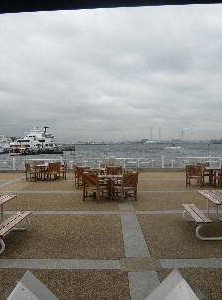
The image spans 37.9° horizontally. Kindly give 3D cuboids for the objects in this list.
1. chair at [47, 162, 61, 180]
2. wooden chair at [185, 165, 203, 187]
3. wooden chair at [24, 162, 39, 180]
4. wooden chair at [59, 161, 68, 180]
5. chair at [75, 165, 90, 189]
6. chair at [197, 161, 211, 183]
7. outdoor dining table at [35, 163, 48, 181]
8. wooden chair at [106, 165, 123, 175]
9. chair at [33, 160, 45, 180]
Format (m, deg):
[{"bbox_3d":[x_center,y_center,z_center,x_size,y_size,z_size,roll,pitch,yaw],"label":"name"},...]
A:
[{"bbox_3d":[-2.800,1.034,15.220,0.620,0.880,0.600,-1,1,-37],"label":"chair"},{"bbox_3d":[3.440,1.060,13.130,0.620,0.880,0.600,0,1,26],"label":"wooden chair"},{"bbox_3d":[-3.580,1.038,15.100,0.600,0.880,0.620,-1,1,-37],"label":"wooden chair"},{"bbox_3d":[-2.420,1.026,15.650,0.600,0.880,0.620,0,1,-3],"label":"wooden chair"},{"bbox_3d":[-0.870,1.079,12.580,0.620,0.880,0.600,1,1,34],"label":"chair"},{"bbox_3d":[4.200,1.037,14.300,0.620,0.880,0.600,0,1,-7],"label":"chair"},{"bbox_3d":[-3.070,1.106,15.700,0.880,0.720,0.880,0,1,0],"label":"outdoor dining table"},{"bbox_3d":[0.130,1.076,12.660,0.620,0.880,0.600,0,1,-7],"label":"wooden chair"},{"bbox_3d":[-3.550,1.018,16.200,0.620,0.880,0.600,0,1,-14],"label":"chair"}]

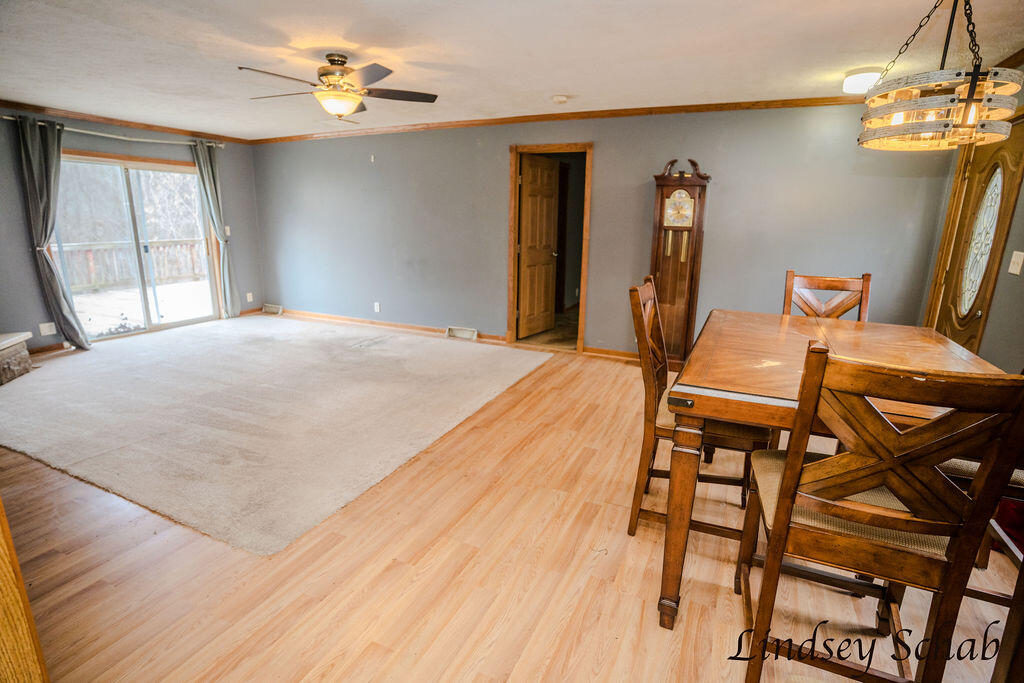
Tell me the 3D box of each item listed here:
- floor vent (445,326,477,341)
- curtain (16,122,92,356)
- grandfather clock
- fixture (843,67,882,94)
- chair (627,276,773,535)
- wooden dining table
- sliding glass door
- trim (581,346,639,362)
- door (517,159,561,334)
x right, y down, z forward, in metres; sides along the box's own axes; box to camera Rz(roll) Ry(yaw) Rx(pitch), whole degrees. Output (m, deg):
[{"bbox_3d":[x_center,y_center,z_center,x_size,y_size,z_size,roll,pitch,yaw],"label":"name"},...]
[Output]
[{"bbox_3d":[-0.619,-0.103,5.807,0.430,0.135,0.070,7,16,24],"label":"floor vent"},{"bbox_3d":[-4.548,-1.020,4.864,0.160,2.240,0.430,7,16,24],"label":"curtain"},{"bbox_3d":[1.526,-0.673,4.529,0.460,1.940,0.260,7,16,24],"label":"grandfather clock"},{"bbox_3d":[2.380,-1.768,3.290,0.280,0.115,0.280,7,16,24],"label":"fixture"},{"bbox_3d":[0.822,0.327,2.197,0.600,1.130,0.490,7,16,24],"label":"chair"},{"bbox_3d":[1.283,0.490,2.030,1.030,0.910,1.550,8,16,25],"label":"wooden dining table"},{"bbox_3d":[-4.328,-1.099,5.715,0.110,1.990,1.740,7,16,24],"label":"sliding glass door"},{"bbox_3d":[1.080,0.133,5.086,0.660,0.090,0.020,7,16,24],"label":"trim"},{"bbox_3d":[0.341,-1.043,5.666,0.045,2.040,0.770,12,18,37],"label":"door"}]

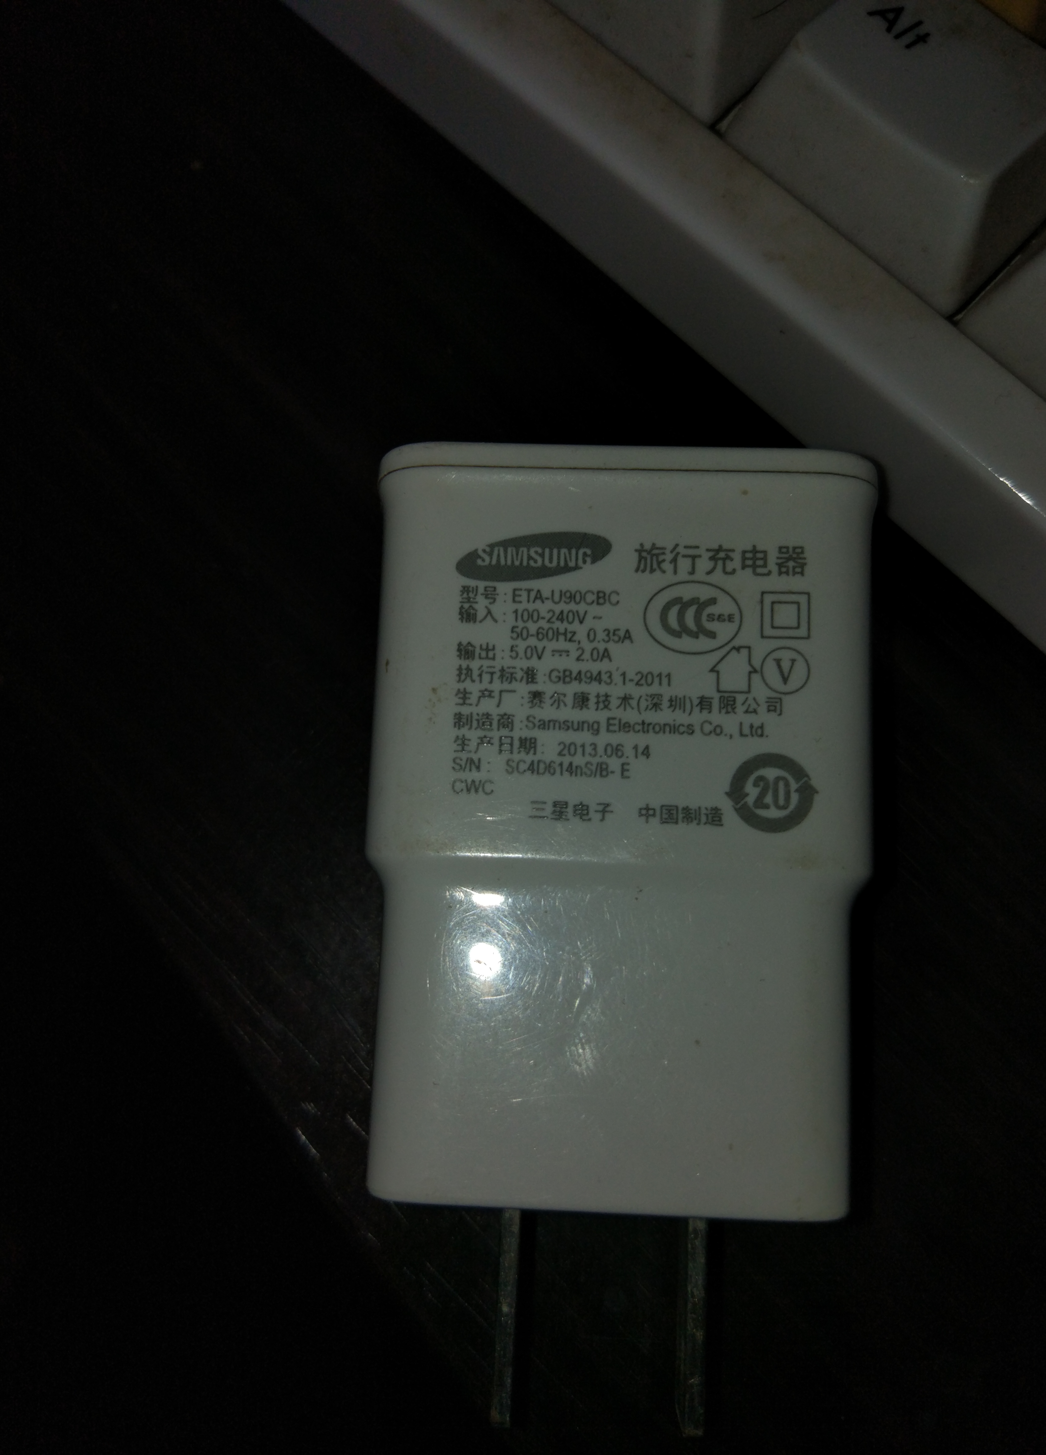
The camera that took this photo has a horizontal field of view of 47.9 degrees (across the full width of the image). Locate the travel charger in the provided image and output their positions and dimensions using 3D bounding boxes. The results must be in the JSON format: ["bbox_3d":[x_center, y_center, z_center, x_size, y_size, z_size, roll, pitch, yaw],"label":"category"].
[{"bbox_3d":[0.007,0.015,0.085,0.034,0.023,0.066,2,83,2],"label":"travel charger"}]

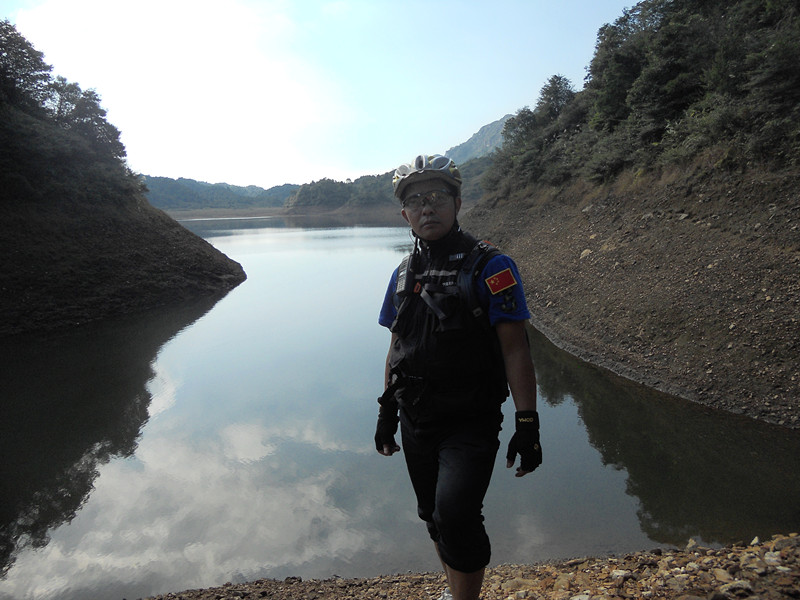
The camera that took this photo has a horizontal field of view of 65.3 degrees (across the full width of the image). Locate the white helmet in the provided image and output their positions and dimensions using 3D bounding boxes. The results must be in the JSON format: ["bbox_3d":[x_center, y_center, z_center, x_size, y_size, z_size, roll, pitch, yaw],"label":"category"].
[{"bbox_3d":[0.076,-0.397,2.000,0.215,0.155,0.280,-11,-4,8],"label":"white helmet"}]

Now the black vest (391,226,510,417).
[{"bbox_3d":[0.157,0.068,2.100,0.400,0.600,0.270,0,7,27],"label":"black vest"}]

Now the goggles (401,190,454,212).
[{"bbox_3d":[0.089,-0.304,1.960,0.150,0.050,0.140,-12,-2,9],"label":"goggles"}]

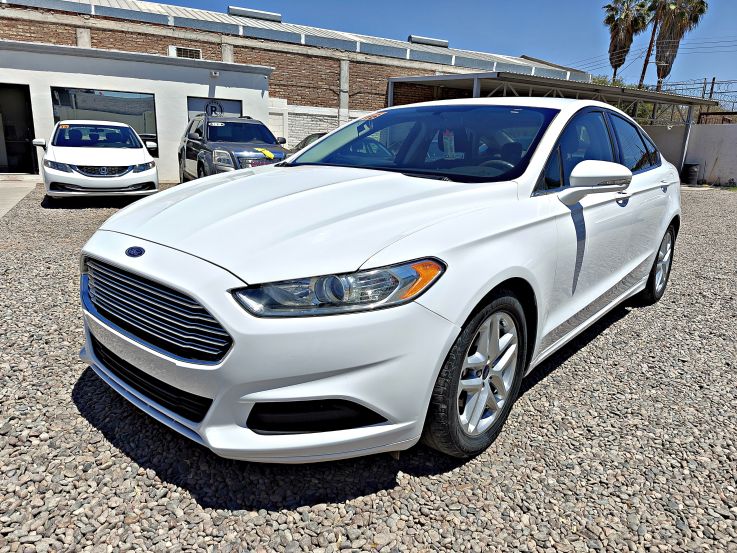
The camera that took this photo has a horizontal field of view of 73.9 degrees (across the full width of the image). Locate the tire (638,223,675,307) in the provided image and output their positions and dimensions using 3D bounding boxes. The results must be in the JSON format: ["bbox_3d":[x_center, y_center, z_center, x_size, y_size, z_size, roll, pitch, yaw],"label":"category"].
[{"bbox_3d":[2.281,-0.131,3.974,0.235,0.655,0.655,12,18,40],"label":"tire"}]

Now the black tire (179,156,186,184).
[{"bbox_3d":[-4.606,-2.647,12.322,0.235,0.720,0.720,-6,17,-29],"label":"black tire"}]

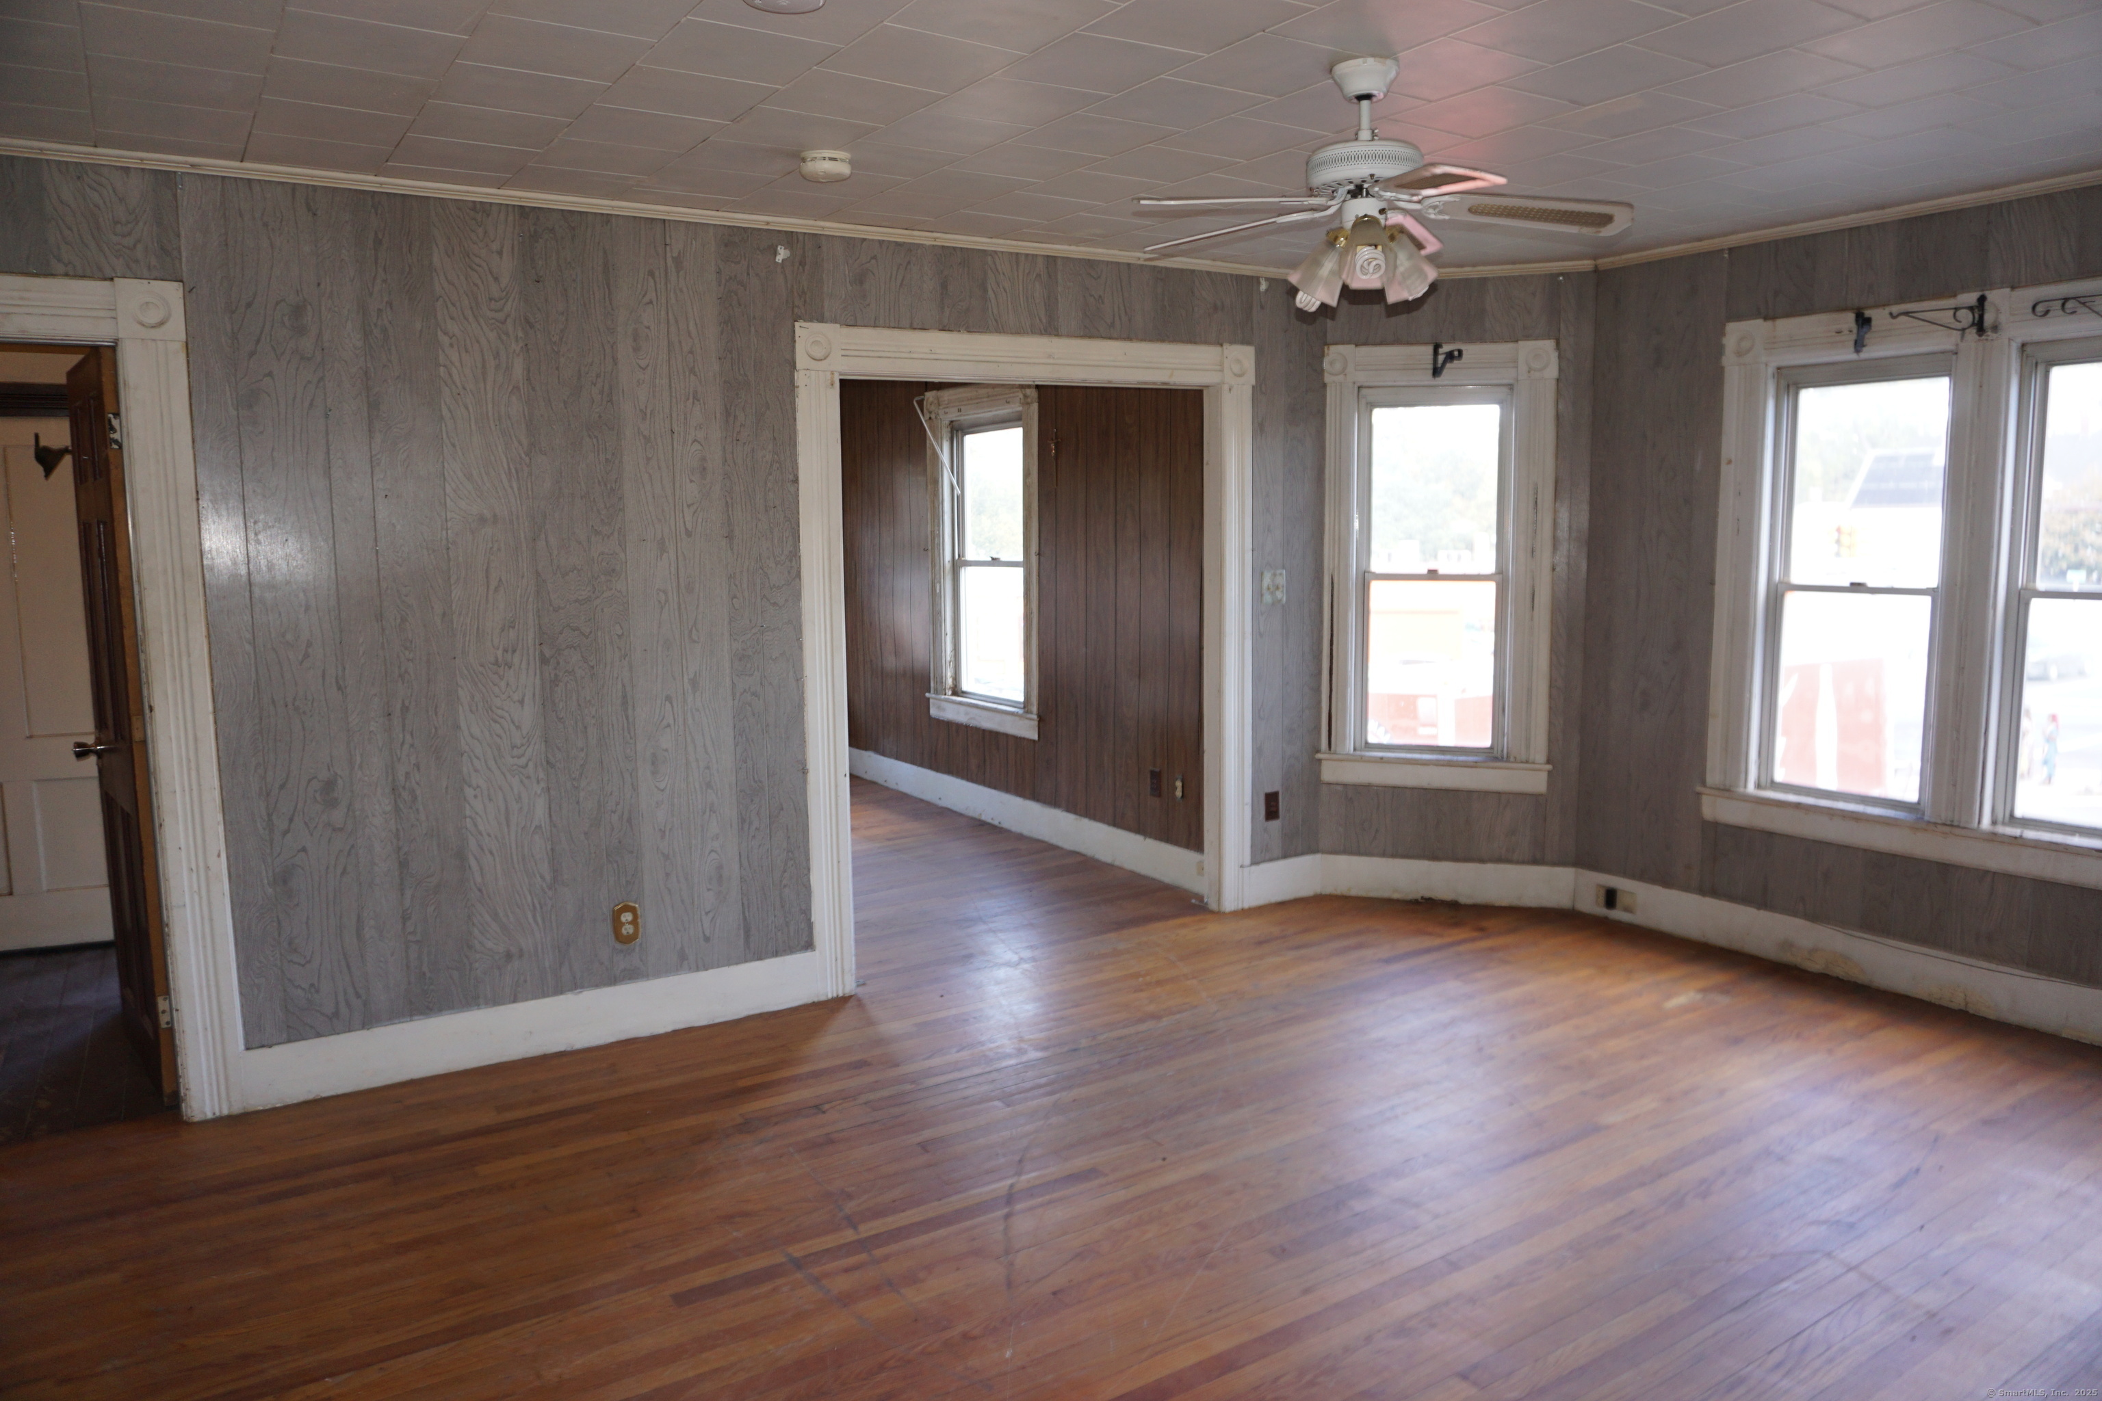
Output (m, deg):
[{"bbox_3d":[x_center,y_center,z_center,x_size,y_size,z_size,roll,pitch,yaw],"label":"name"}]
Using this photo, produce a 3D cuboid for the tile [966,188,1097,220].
[{"bbox_3d":[-0.052,-1.436,4.075,0.305,0.018,0.305,-5,9,-33],"label":"tile"}]

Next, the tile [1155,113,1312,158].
[{"bbox_3d":[0.448,-1.337,3.316,0.305,0.018,0.305,-5,9,-33],"label":"tile"}]

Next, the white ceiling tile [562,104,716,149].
[{"bbox_3d":[-0.938,-1.317,3.223,0.303,0.016,0.303,-5,9,-33],"label":"white ceiling tile"}]

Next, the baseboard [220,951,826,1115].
[{"bbox_3d":[-1.454,0.950,4.141,1.630,0.165,0.020,-5,9,-31],"label":"baseboard"}]

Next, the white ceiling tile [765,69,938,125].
[{"bbox_3d":[-0.410,-1.266,2.935,0.303,0.015,0.303,-6,9,-32],"label":"white ceiling tile"}]

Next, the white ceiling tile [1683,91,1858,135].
[{"bbox_3d":[1.635,-1.324,3.169,0.302,0.015,0.302,-5,9,-33],"label":"white ceiling tile"}]

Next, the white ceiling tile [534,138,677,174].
[{"bbox_3d":[-1.102,-1.350,3.474,0.302,0.015,0.302,-5,9,-33],"label":"white ceiling tile"}]

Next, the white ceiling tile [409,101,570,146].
[{"bbox_3d":[-1.277,-1.310,3.181,0.305,0.018,0.305,-5,9,-33],"label":"white ceiling tile"}]

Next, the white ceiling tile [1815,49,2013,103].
[{"bbox_3d":[1.787,-1.282,2.892,0.303,0.015,0.303,-6,9,-32],"label":"white ceiling tile"}]

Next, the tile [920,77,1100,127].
[{"bbox_3d":[-0.071,-1.274,2.970,0.303,0.015,0.303,-6,9,-32],"label":"tile"}]

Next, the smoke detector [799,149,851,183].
[{"bbox_3d":[-0.557,-1.322,3.472,0.126,0.052,0.126,0,8,0],"label":"smoke detector"}]

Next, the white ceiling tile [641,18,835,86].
[{"bbox_3d":[-0.603,-1.248,2.699,0.303,0.016,0.303,-5,9,-33],"label":"white ceiling tile"}]

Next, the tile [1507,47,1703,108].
[{"bbox_3d":[1.121,-1.274,2.844,0.305,0.018,0.305,-5,9,-33],"label":"tile"}]

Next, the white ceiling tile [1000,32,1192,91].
[{"bbox_3d":[0.093,-1.240,2.715,0.303,0.015,0.303,-6,9,-32],"label":"white ceiling tile"}]

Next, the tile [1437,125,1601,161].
[{"bbox_3d":[1.120,-1.341,3.365,0.303,0.015,0.303,-6,9,-32],"label":"tile"}]

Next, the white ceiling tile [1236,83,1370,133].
[{"bbox_3d":[0.616,-1.306,3.075,0.302,0.015,0.302,-5,9,-33],"label":"white ceiling tile"}]

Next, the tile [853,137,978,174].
[{"bbox_3d":[-0.408,-1.359,3.512,0.305,0.018,0.305,-5,9,-33],"label":"tile"}]

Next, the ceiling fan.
[{"bbox_3d":[0.642,-1.025,2.832,1.050,0.480,1.050,-5,9,-31],"label":"ceiling fan"}]

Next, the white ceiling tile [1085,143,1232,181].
[{"bbox_3d":[0.281,-1.370,3.569,0.305,0.018,0.305,-5,9,-33],"label":"white ceiling tile"}]

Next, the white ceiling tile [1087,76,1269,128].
[{"bbox_3d":[0.274,-1.300,3.044,0.302,0.015,0.302,-5,9,-33],"label":"white ceiling tile"}]

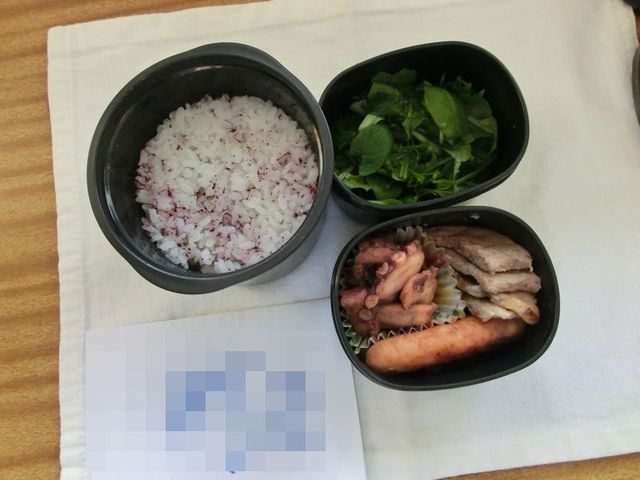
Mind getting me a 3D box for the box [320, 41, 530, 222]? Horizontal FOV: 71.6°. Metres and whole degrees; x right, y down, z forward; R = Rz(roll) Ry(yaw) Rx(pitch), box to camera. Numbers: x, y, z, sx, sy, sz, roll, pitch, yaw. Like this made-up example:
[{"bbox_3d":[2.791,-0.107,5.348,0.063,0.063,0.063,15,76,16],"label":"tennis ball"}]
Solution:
[{"bbox_3d":[0.061,-0.064,0.282,0.117,0.052,0.094,-15,82,-2],"label":"box"}]

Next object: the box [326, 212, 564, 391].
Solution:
[{"bbox_3d":[0.068,0.034,0.266,0.122,0.055,0.095,-10,82,-1],"label":"box"}]

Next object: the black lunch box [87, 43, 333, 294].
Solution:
[{"bbox_3d":[-0.059,-0.036,0.271,0.132,0.068,0.140,10,82,2],"label":"black lunch box"}]

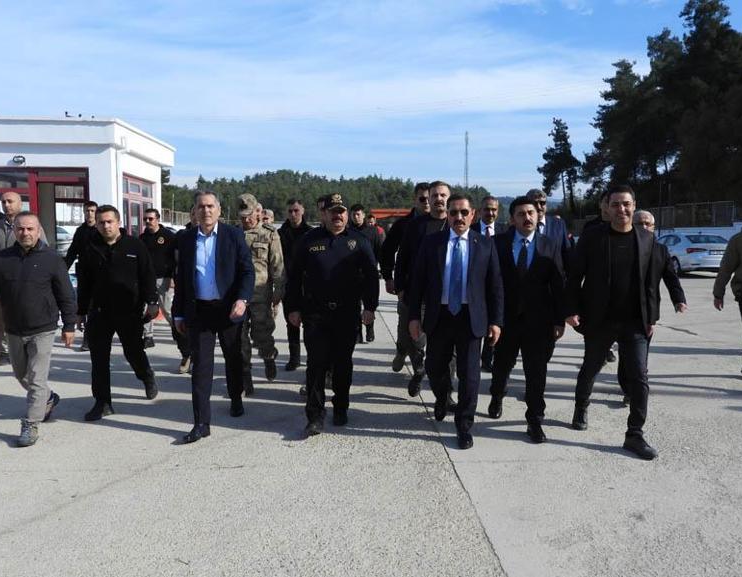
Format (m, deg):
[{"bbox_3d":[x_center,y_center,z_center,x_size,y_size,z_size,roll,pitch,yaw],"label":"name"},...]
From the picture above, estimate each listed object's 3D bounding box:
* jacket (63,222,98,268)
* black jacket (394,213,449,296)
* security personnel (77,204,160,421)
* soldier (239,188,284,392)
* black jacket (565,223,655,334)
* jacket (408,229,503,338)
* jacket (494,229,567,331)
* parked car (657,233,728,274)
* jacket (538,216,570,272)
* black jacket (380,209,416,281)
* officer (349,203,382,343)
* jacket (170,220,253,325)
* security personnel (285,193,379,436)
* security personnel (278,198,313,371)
[{"bbox_3d":[-3.448,-0.428,8.200,0.580,0.700,0.340,0,6,0],"label":"jacket"},{"bbox_3d":[0.531,-0.290,6.050,0.620,0.770,0.380,0,5,0],"label":"black jacket"},{"bbox_3d":[-2.074,0.156,5.500,0.640,1.690,0.660,1,5,5],"label":"security personnel"},{"bbox_3d":[-1.046,0.033,6.200,0.550,1.800,0.500,0,6,3],"label":"soldier"},{"bbox_3d":[1.744,-0.073,4.900,0.620,0.800,0.370,0,5,1],"label":"black jacket"},{"bbox_3d":[0.625,-0.037,4.930,0.660,0.790,0.380,0,6,0],"label":"jacket"},{"bbox_3d":[1.196,-0.076,5.100,0.570,0.760,0.350,1,5,9],"label":"jacket"},{"bbox_3d":[10.300,-1.230,22.300,1.830,1.470,4.650,0,5,-2],"label":"parked car"},{"bbox_3d":[1.665,-0.279,6.400,0.560,0.800,0.330,0,6,-3],"label":"jacket"},{"bbox_3d":[0.385,-0.390,6.500,0.600,0.760,0.370,0,5,0],"label":"black jacket"},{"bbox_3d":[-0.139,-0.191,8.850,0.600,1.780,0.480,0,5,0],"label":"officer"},{"bbox_3d":[-1.199,-0.114,5.080,0.590,0.760,0.360,0,5,2],"label":"jacket"},{"bbox_3d":[-0.301,0.171,5.080,0.670,1.760,0.460,1,6,5],"label":"security personnel"},{"bbox_3d":[-0.773,-0.012,7.116,0.540,1.800,0.450,0,6,0],"label":"security personnel"}]

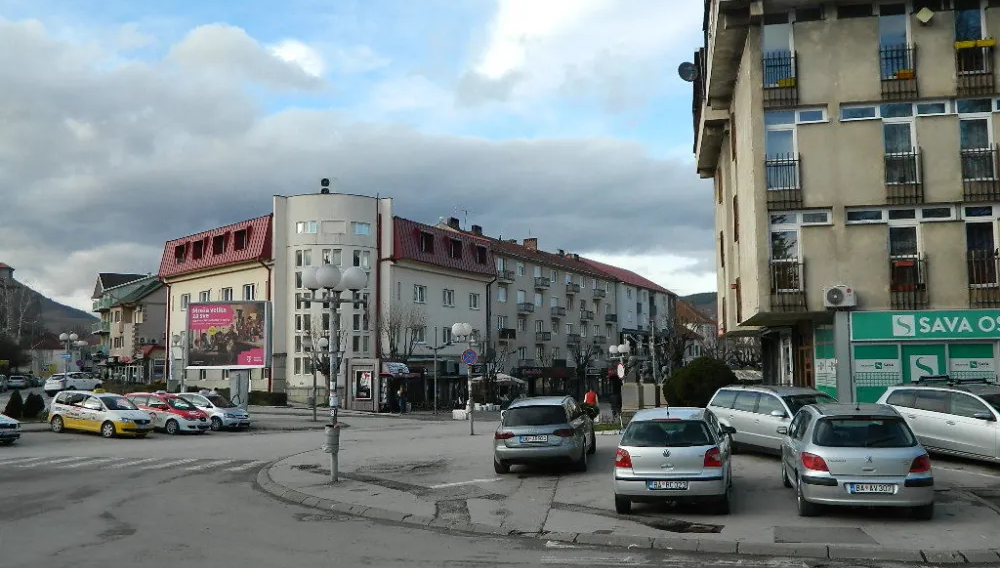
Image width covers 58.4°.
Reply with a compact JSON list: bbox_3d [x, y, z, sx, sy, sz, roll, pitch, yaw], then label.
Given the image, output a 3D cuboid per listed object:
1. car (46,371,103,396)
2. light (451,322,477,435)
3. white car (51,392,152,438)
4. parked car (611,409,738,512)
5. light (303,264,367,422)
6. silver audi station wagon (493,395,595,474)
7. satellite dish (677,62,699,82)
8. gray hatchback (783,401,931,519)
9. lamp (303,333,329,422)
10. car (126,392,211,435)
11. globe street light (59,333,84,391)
[{"bbox_3d":[-30.600,7.220,64.600,1.820,1.660,4.420,-2,-5,17],"label":"car"},{"bbox_3d":[-1.213,3.511,33.219,1.120,4.130,1.100,-1,-5,5],"label":"light"},{"bbox_3d":[-15.550,5.060,35.150,4.400,1.650,1.790,-1,-5,24],"label":"white car"},{"bbox_3d":[2.810,2.690,14.260,1.650,1.470,3.900,-3,-6,14],"label":"parked car"},{"bbox_3d":[-3.190,1.689,17.220,1.270,4.173,1.270,-1,-5,1],"label":"light"},{"bbox_3d":[1.030,3.110,19.050,1.830,1.440,4.700,-1,-5,10],"label":"silver audi station wagon"},{"bbox_3d":[7.539,-8.481,35.910,0.850,0.850,0.450,-1,-5,6],"label":"satellite dish"},{"bbox_3d":[5.360,2.570,13.750,1.750,1.510,4.220,-1,-5,13],"label":"gray hatchback"},{"bbox_3d":[-8.900,4.610,43.200,1.220,4.000,1.220,0,-5,0],"label":"lamp"},{"bbox_3d":[-14.000,5.430,37.700,4.300,1.580,1.770,-2,-5,24],"label":"car"},{"bbox_3d":[-24.550,4.810,51.000,1.220,4.050,1.220,0,-5,0],"label":"globe street light"}]

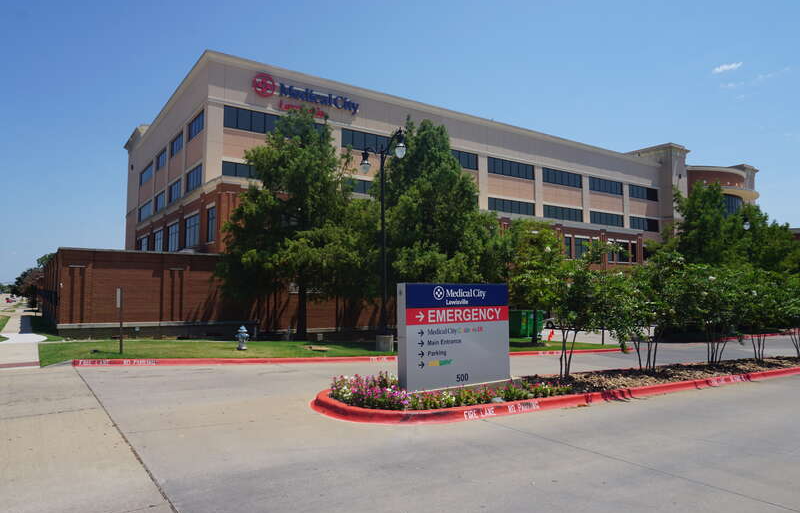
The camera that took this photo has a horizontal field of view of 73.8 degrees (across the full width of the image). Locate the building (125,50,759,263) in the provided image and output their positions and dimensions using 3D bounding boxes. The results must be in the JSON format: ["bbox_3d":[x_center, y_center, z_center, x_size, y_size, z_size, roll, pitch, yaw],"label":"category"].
[{"bbox_3d":[12.243,-4.301,84.923,95.000,23.600,44.000,3,-4,-35],"label":"building"}]

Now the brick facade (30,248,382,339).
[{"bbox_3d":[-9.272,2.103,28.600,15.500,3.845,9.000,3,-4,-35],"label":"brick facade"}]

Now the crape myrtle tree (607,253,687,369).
[{"bbox_3d":[5.884,1.289,12.705,2.100,2.871,2.100,3,-4,-35],"label":"crape myrtle tree"}]

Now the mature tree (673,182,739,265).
[{"bbox_3d":[19.976,0.130,34.858,4.800,10.038,4.800,3,-4,-35],"label":"mature tree"}]

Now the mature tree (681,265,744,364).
[{"bbox_3d":[8.929,1.626,15.218,1.750,2.798,1.750,3,-4,-35],"label":"mature tree"}]

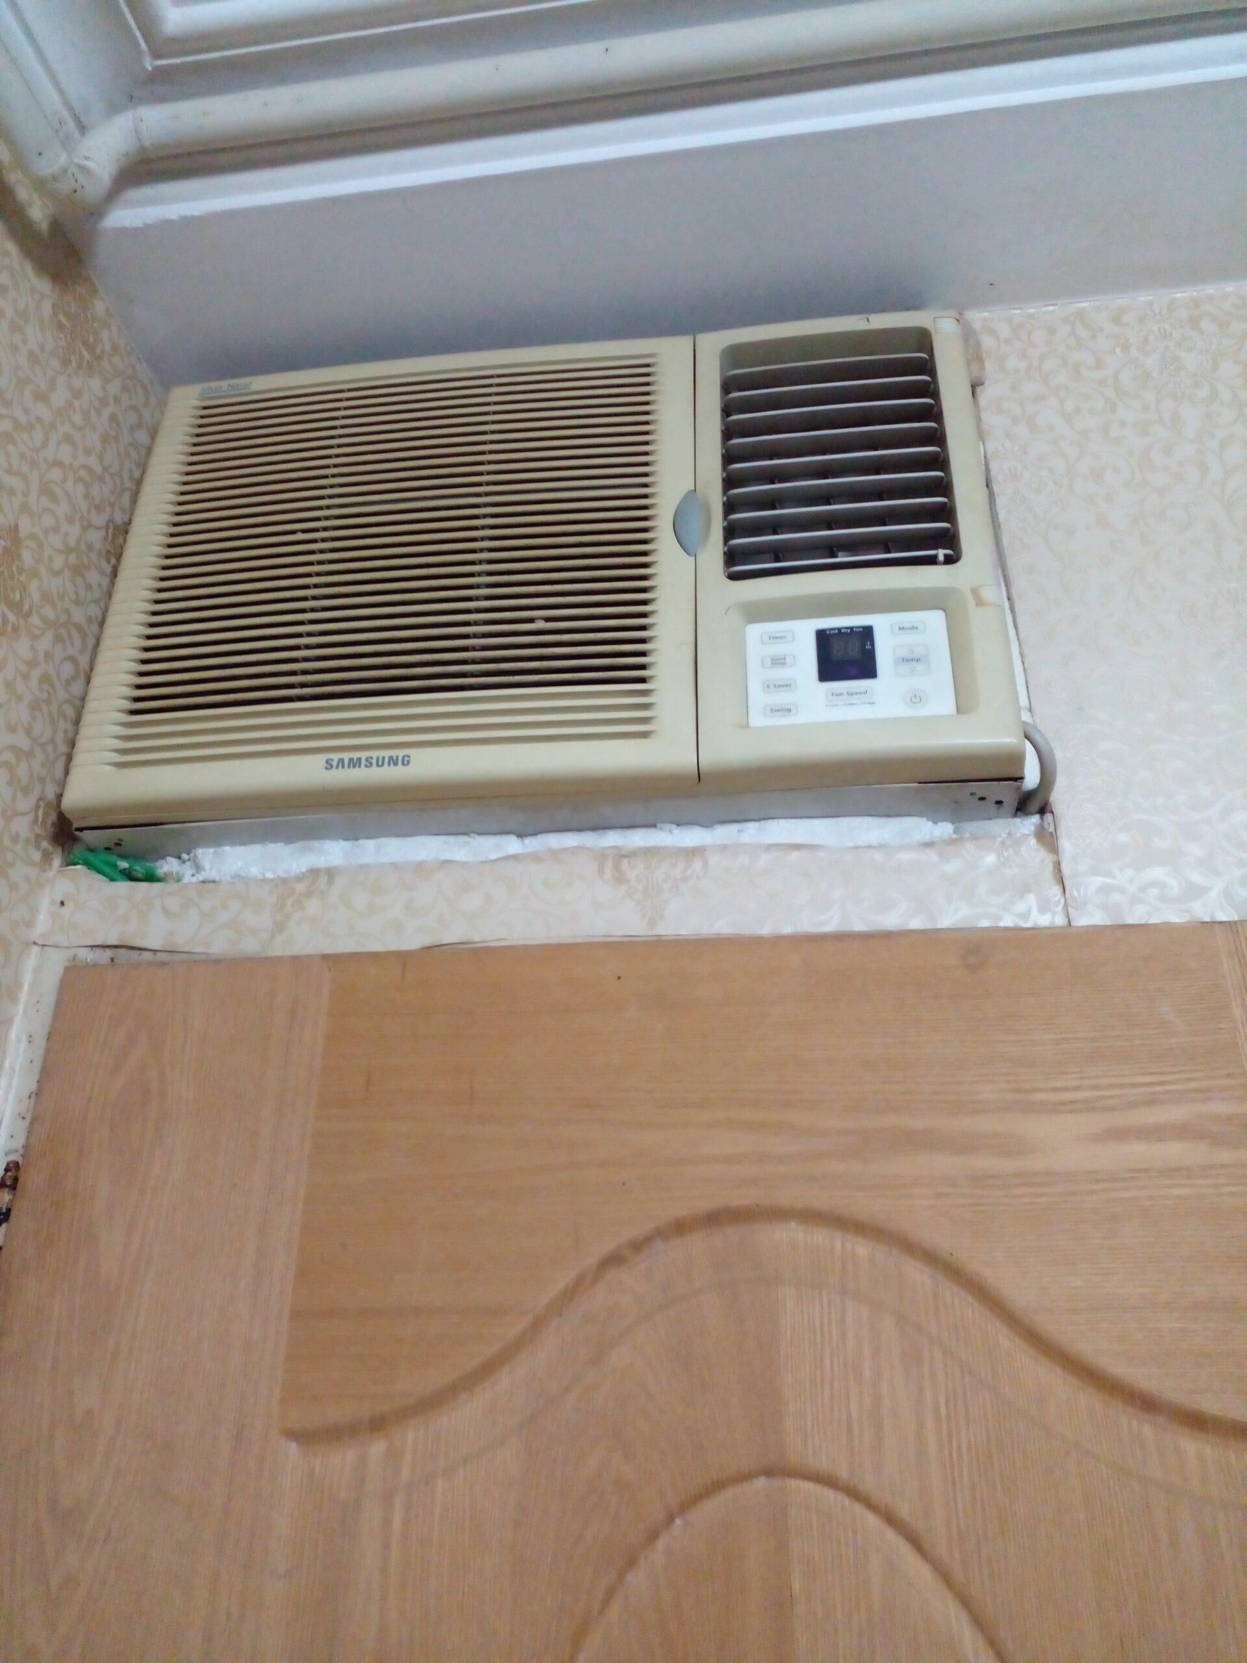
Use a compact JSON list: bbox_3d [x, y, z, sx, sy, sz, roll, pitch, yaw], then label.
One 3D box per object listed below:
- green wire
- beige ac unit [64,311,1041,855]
[{"bbox_3d":[-0.389,0.026,0.996,0.082,0.032,0.040,-3,-27,7],"label":"green wire"},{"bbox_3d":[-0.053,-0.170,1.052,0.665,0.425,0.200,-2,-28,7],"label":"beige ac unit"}]

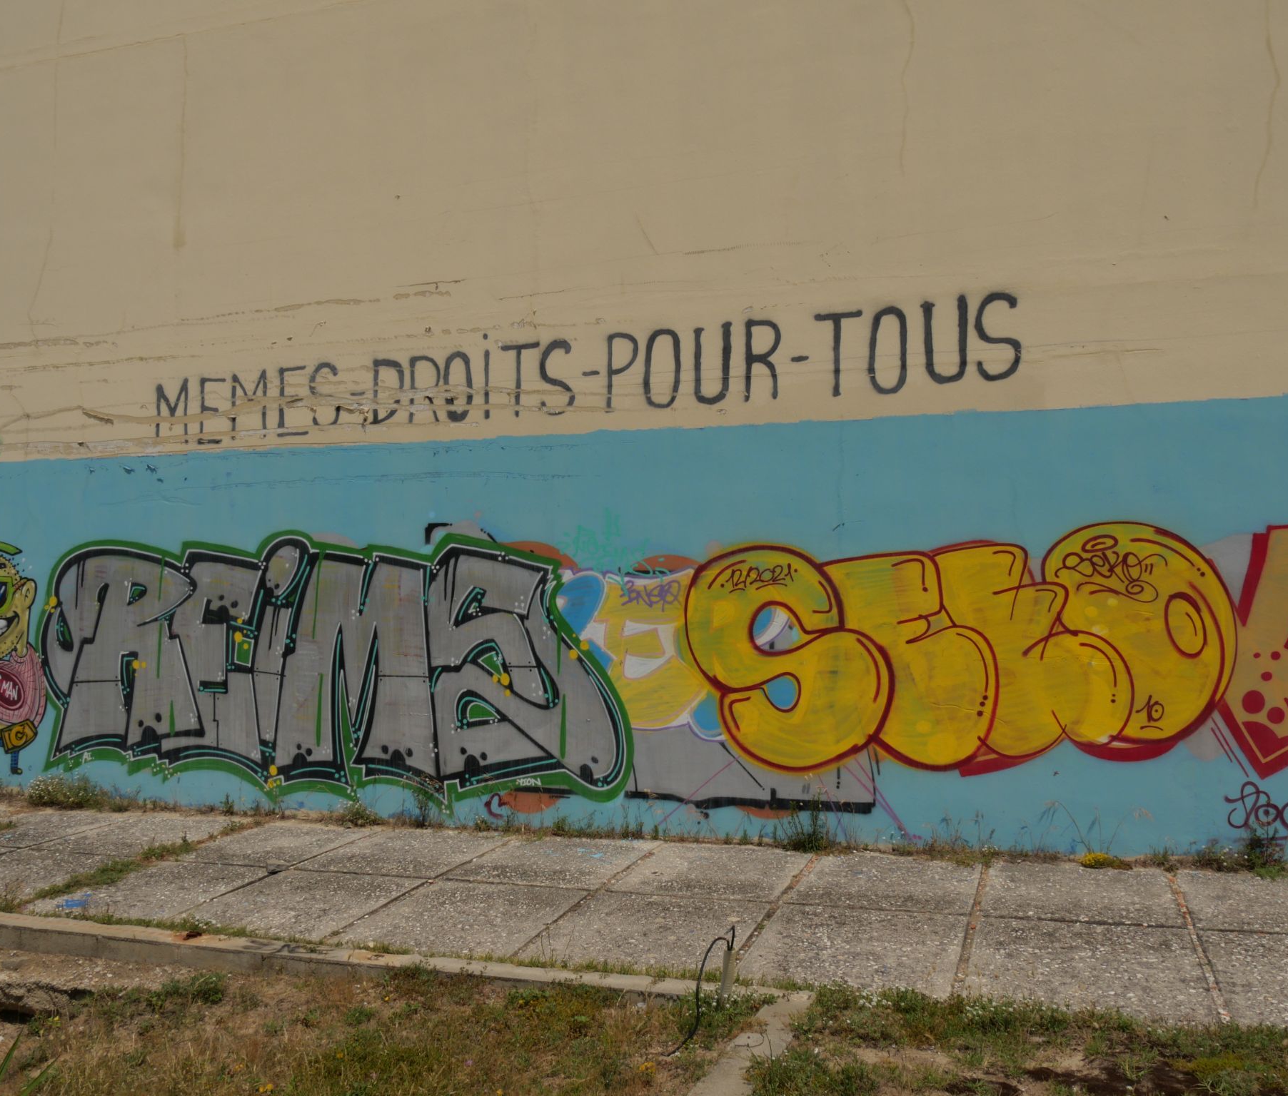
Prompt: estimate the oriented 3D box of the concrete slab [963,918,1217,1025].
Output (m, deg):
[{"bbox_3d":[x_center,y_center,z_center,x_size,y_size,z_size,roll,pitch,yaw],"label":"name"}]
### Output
[{"bbox_3d":[1.869,1.802,5.027,0.922,0.080,1.140,-2,-1,19],"label":"concrete slab"}]

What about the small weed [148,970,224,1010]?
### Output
[{"bbox_3d":[-1.969,1.915,5.109,0.262,0.090,0.190,-1,-2,19],"label":"small weed"}]

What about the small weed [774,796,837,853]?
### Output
[{"bbox_3d":[0.968,1.614,6.949,0.338,0.306,0.240,-1,-2,18],"label":"small weed"}]

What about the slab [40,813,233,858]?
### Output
[{"bbox_3d":[-3.221,1.869,7.566,0.911,0.080,1.069,-1,-2,18],"label":"slab"}]

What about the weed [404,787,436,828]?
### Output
[{"bbox_3d":[-1.499,1.756,7.973,0.183,0.250,0.120,-1,-2,19],"label":"weed"}]

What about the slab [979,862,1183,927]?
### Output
[{"bbox_3d":[2.185,1.768,5.937,0.894,0.080,1.076,-1,-2,18],"label":"slab"}]

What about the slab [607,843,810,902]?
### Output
[{"bbox_3d":[0.386,1.859,6.650,0.913,0.080,1.014,-2,-1,19],"label":"slab"}]

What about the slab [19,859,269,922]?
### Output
[{"bbox_3d":[-2.683,1.930,6.566,0.879,0.080,0.983,-2,-1,19],"label":"slab"}]

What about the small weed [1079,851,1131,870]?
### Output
[{"bbox_3d":[2.553,1.732,6.563,0.270,0.070,0.140,-1,-2,19],"label":"small weed"}]

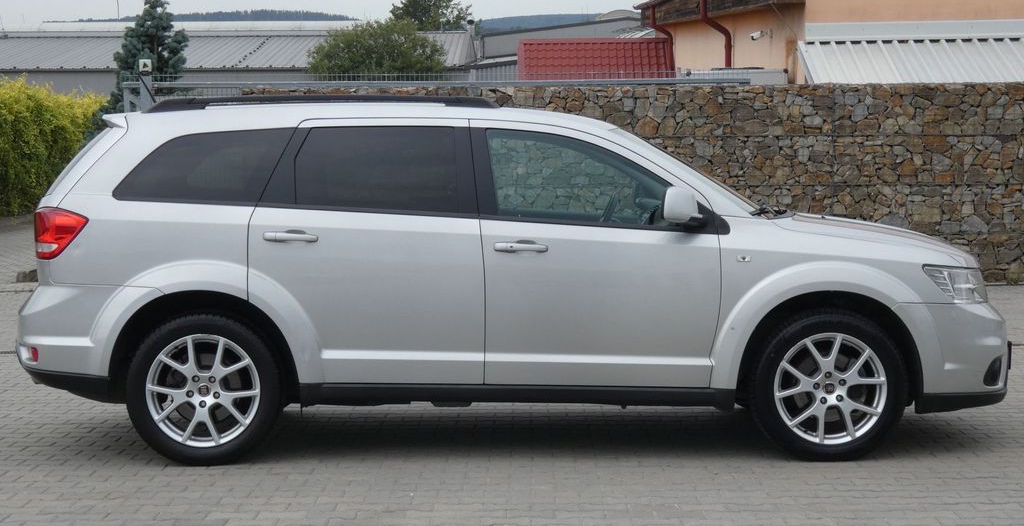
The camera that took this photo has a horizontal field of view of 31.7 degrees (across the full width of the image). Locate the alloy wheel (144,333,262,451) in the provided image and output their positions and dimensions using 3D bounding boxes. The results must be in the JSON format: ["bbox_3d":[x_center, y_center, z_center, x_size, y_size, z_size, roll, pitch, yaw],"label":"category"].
[{"bbox_3d":[-1.413,0.578,8.335,0.520,0.520,0.200,0,4,-2],"label":"alloy wheel"}]

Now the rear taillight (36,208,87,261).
[{"bbox_3d":[-2.054,-0.140,8.270,0.260,0.240,0.220,0,4,-2],"label":"rear taillight"}]

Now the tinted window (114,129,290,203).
[{"bbox_3d":[-1.407,-0.442,8.257,0.810,0.350,0.070,0,-14,-2],"label":"tinted window"}]

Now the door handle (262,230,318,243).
[{"bbox_3d":[-1.001,-0.120,8.176,0.255,0.055,0.055,0,4,-2],"label":"door handle"}]

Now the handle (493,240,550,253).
[{"bbox_3d":[0.043,-0.075,8.224,0.255,0.055,0.055,0,4,-2],"label":"handle"}]

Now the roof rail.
[{"bbox_3d":[-0.893,-0.745,8.460,1.660,0.085,0.070,0,4,-2],"label":"roof rail"}]

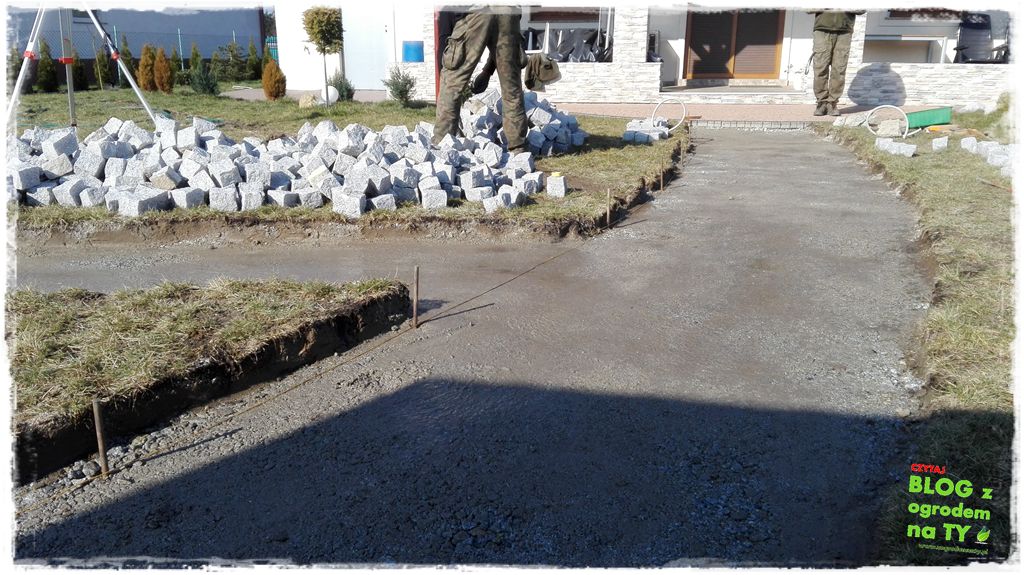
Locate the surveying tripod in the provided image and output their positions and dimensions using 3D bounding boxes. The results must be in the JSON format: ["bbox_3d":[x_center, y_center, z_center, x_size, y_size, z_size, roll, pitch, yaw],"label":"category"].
[{"bbox_3d":[-3.900,-2.083,6.528,1.350,1.380,1.150,0,19,0],"label":"surveying tripod"}]

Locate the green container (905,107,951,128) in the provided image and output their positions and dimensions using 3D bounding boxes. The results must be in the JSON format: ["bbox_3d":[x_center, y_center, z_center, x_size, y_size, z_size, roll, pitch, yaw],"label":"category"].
[{"bbox_3d":[4.060,-1.664,7.150,0.460,0.170,0.300,-3,19,-8],"label":"green container"}]

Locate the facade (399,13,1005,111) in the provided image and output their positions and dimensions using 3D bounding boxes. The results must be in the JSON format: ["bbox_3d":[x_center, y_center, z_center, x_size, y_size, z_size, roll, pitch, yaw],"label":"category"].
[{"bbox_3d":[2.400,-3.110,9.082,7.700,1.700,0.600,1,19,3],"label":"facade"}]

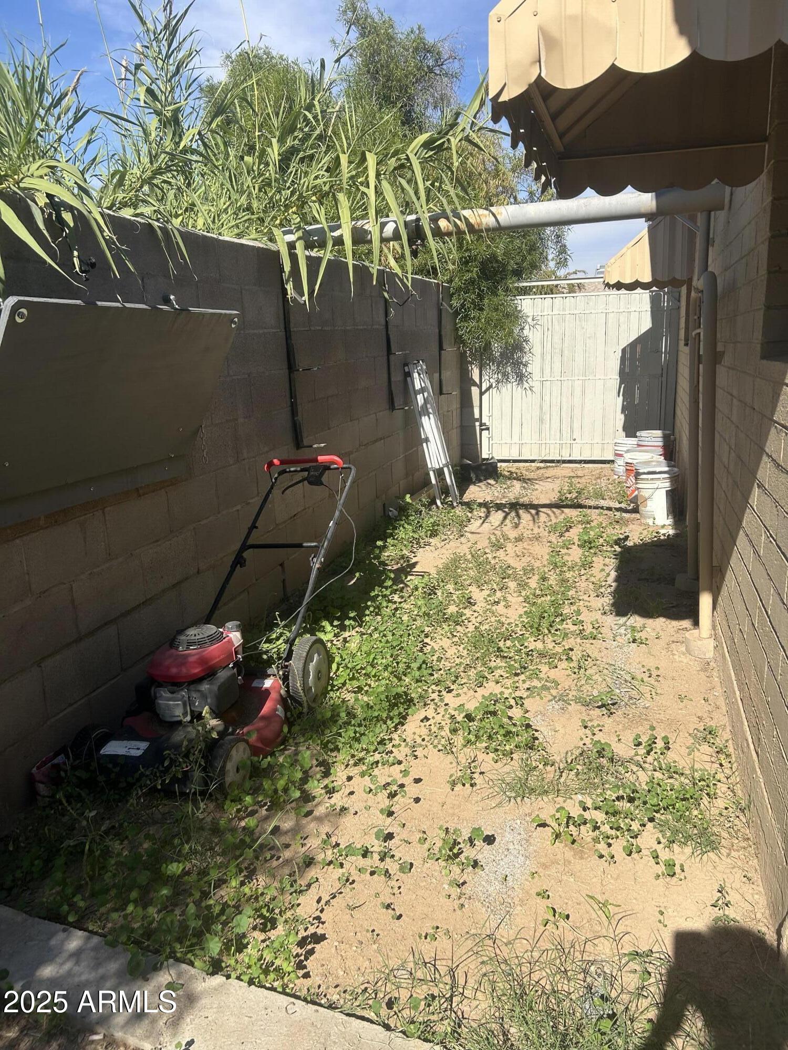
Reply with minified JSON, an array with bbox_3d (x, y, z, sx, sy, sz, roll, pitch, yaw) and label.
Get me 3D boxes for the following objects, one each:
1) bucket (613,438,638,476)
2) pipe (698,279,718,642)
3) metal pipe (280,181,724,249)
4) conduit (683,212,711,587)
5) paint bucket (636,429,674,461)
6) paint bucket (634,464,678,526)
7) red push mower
[{"bbox_3d":[2.293,-0.640,7.691,0.305,0.370,0.305,1,14,17],"label":"bucket"},{"bbox_3d":[1.314,-0.256,3.301,0.060,1.553,0.060,0,13,17],"label":"pipe"},{"bbox_3d":[0.489,-1.700,4.398,2.501,0.140,0.140,2,14,20],"label":"metal pipe"},{"bbox_3d":[1.610,-0.622,4.163,0.060,1.939,0.060,1,14,17],"label":"conduit"},{"bbox_3d":[2.357,-0.632,7.143,0.315,0.385,0.315,1,14,17],"label":"paint bucket"},{"bbox_3d":[1.913,-0.197,5.742,0.310,0.370,0.310,1,14,17],"label":"paint bucket"},{"bbox_3d":[-0.588,0.274,3.114,0.580,0.870,1.580,1,14,17],"label":"red push mower"}]

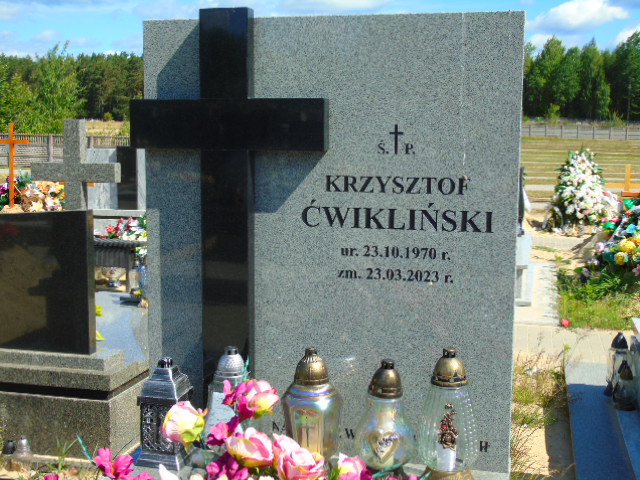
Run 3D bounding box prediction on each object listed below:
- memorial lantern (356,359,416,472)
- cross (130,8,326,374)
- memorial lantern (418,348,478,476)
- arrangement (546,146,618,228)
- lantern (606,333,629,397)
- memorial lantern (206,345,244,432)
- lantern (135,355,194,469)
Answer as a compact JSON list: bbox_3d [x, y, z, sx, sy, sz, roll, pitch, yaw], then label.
[{"bbox_3d":[0.153,0.415,1.979,0.143,0.276,0.143,1,7,8],"label":"memorial lantern"},{"bbox_3d":[-0.230,-0.011,2.133,0.499,1.107,0.052,2,8,13],"label":"cross"},{"bbox_3d":[0.295,0.404,1.948,0.142,0.308,0.142,1,7,8],"label":"memorial lantern"},{"bbox_3d":[3.247,-0.629,10.750,0.780,1.020,0.500,0,7,-5],"label":"arrangement"},{"bbox_3d":[1.321,0.551,3.750,0.105,0.280,0.105,2,7,13],"label":"lantern"},{"bbox_3d":[-0.214,0.400,2.050,0.125,0.285,0.120,2,7,13],"label":"memorial lantern"},{"bbox_3d":[-0.373,0.411,2.067,0.118,0.256,0.118,2,7,14],"label":"lantern"}]

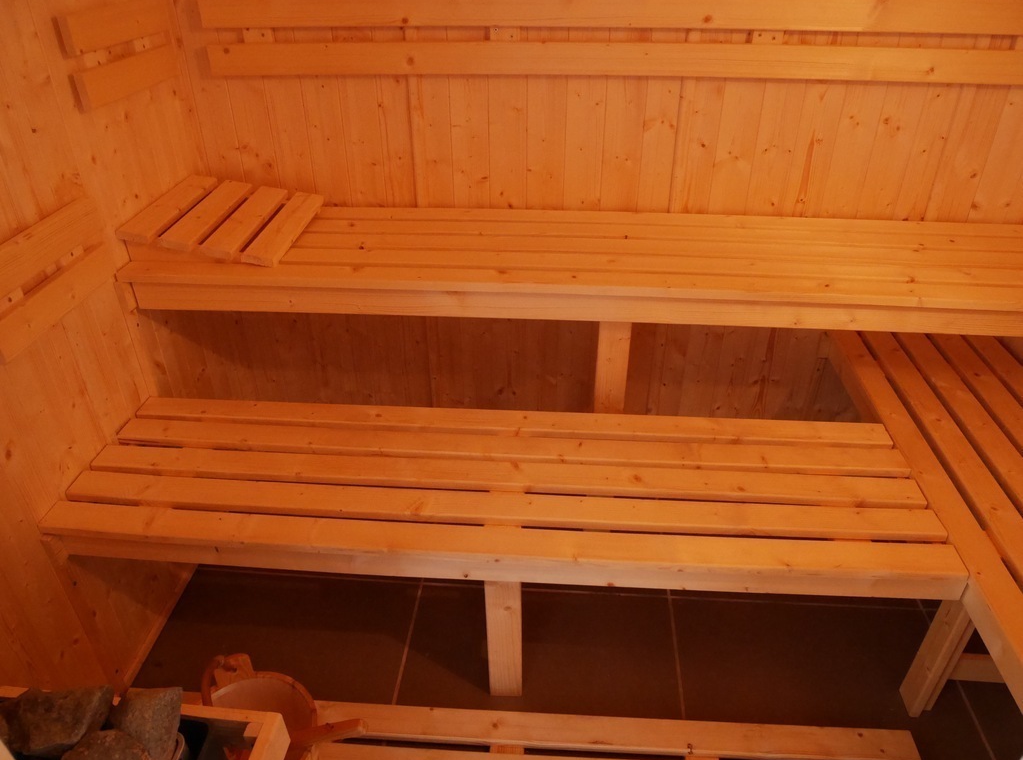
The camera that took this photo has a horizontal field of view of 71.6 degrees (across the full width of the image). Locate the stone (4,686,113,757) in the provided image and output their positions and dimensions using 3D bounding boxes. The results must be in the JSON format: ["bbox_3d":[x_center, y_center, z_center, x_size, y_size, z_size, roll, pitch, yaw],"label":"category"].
[{"bbox_3d":[-0.475,0.355,0.742,0.098,0.052,0.060,-2,33,-3],"label":"stone"}]

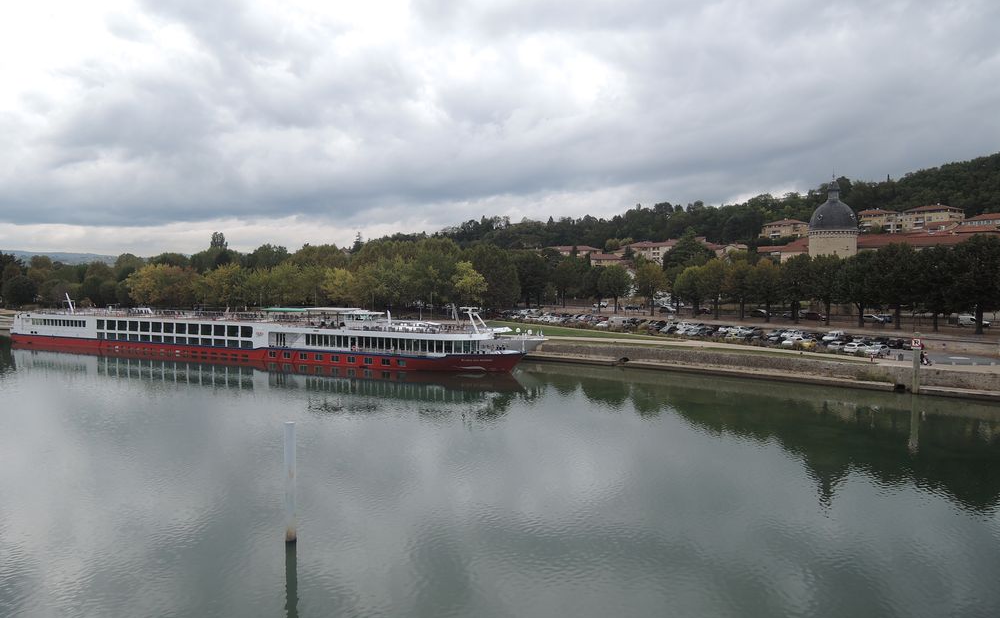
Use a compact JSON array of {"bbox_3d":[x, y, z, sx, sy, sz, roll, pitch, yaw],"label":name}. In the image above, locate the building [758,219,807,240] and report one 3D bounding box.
[{"bbox_3d":[132.872,-36.833,324.702,19.500,10.300,13.000,2,3,37],"label":"building"}]

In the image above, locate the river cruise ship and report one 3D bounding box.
[{"bbox_3d":[-45.800,3.316,120.059,110.000,8.800,11.400,1,3,26],"label":"river cruise ship"}]

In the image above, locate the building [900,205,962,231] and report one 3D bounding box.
[{"bbox_3d":[186.468,-39.096,299.580,23.000,11.000,14.000,2,3,41],"label":"building"}]

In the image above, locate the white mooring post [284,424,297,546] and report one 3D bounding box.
[{"bbox_3d":[-10.293,8.529,34.145,0.550,5.779,0.550,0,3,0],"label":"white mooring post"}]

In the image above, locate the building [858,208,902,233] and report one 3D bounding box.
[{"bbox_3d":[168.383,-38.876,307.597,16.800,10.300,13.000,2,3,37],"label":"building"}]

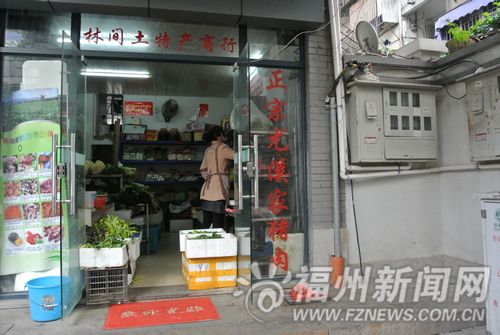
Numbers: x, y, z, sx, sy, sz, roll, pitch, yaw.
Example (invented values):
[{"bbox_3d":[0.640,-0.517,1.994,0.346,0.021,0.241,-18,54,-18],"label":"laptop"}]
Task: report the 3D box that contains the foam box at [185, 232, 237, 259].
[{"bbox_3d":[-0.417,0.820,3.948,0.510,0.182,0.370,0,-3,-13],"label":"foam box"}]

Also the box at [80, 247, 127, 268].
[{"bbox_3d":[-1.364,0.829,3.550,0.385,0.172,0.290,-1,-3,-6],"label":"box"}]

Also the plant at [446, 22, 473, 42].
[{"bbox_3d":[2.803,-1.806,5.024,0.300,0.270,0.320,0,-3,-13],"label":"plant"}]

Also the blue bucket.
[{"bbox_3d":[-1.619,1.069,3.029,0.340,0.290,0.340,0,-3,-13],"label":"blue bucket"}]

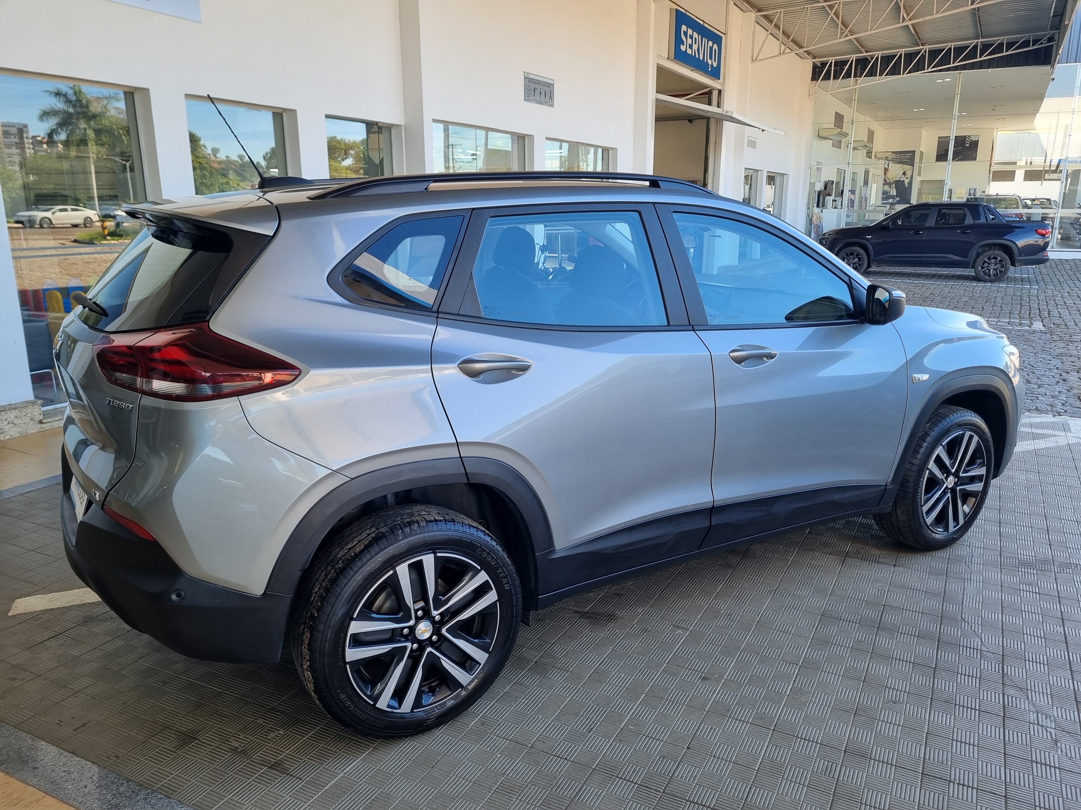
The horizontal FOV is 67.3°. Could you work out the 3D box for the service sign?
[{"bbox_3d":[3.015,-6.919,15.703,0.140,0.840,2.740,7,15,28],"label":"service sign"}]

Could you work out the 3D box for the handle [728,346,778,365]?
[{"bbox_3d":[0.736,-0.177,2.813,0.235,0.060,0.055,-8,15,-31],"label":"handle"}]

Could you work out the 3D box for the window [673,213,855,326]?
[{"bbox_3d":[0.854,-0.505,3.019,0.825,0.425,0.050,-8,-7,-31],"label":"window"}]

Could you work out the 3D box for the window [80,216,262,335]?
[{"bbox_3d":[-1.233,-0.415,2.550,0.155,0.400,1.170,41,-11,-32],"label":"window"}]

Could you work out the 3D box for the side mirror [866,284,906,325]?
[{"bbox_3d":[1.305,-0.379,3.070,0.120,0.158,0.190,-4,14,-17],"label":"side mirror"}]

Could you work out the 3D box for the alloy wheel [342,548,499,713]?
[{"bbox_3d":[-0.369,0.639,2.392,0.468,0.468,0.190,-8,15,-31],"label":"alloy wheel"}]

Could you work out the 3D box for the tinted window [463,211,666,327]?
[{"bbox_3d":[0.093,-0.415,2.508,0.700,0.390,0.050,-8,-5,-31],"label":"tinted window"}]

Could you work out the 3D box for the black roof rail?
[{"bbox_3d":[0.007,-0.699,2.596,1.500,0.088,0.060,-9,16,-31],"label":"black roof rail"}]

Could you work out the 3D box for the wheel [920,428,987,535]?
[{"bbox_3d":[1.808,0.335,3.710,0.472,0.472,0.180,-8,15,-31],"label":"wheel"}]

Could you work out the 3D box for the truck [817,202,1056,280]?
[{"bbox_3d":[8.816,-3.745,18.462,4.720,1.650,1.820,7,15,26],"label":"truck"}]

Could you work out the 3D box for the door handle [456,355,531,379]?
[{"bbox_3d":[-0.126,-0.109,2.271,0.235,0.065,0.055,-8,15,-31],"label":"door handle"}]

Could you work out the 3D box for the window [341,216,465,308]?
[{"bbox_3d":[-0.368,-0.404,2.282,0.405,0.280,0.040,-10,-9,-19],"label":"window"}]

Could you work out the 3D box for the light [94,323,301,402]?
[{"bbox_3d":[-0.867,-0.115,2.049,0.410,0.190,0.370,-8,15,-31],"label":"light"}]

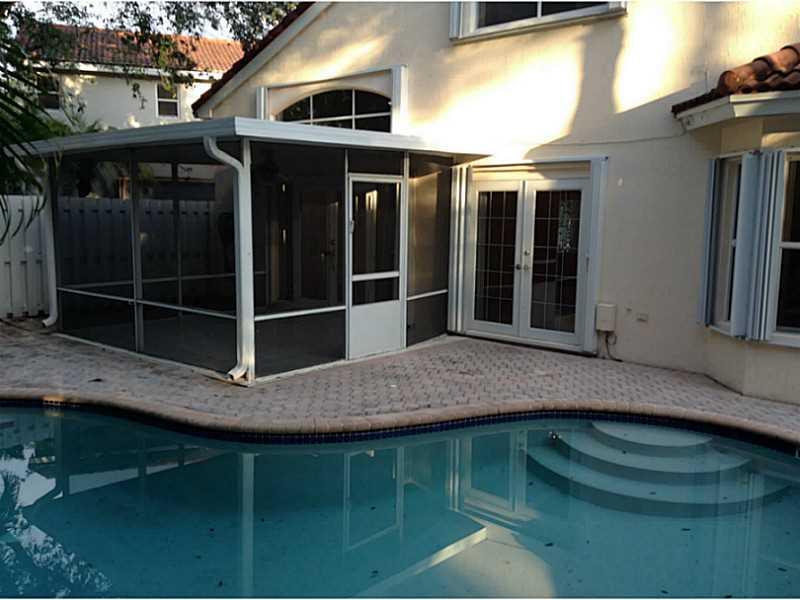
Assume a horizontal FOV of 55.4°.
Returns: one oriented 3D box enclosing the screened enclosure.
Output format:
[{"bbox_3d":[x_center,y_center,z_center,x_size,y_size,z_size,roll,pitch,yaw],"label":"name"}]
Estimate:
[{"bbox_3d":[-1.965,-0.769,9.956,4.576,2.517,3.854,6,9,40],"label":"screened enclosure"}]

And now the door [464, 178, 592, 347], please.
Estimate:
[{"bbox_3d":[1.544,-0.489,9.539,1.760,2.038,0.114,6,9,40],"label":"door"}]

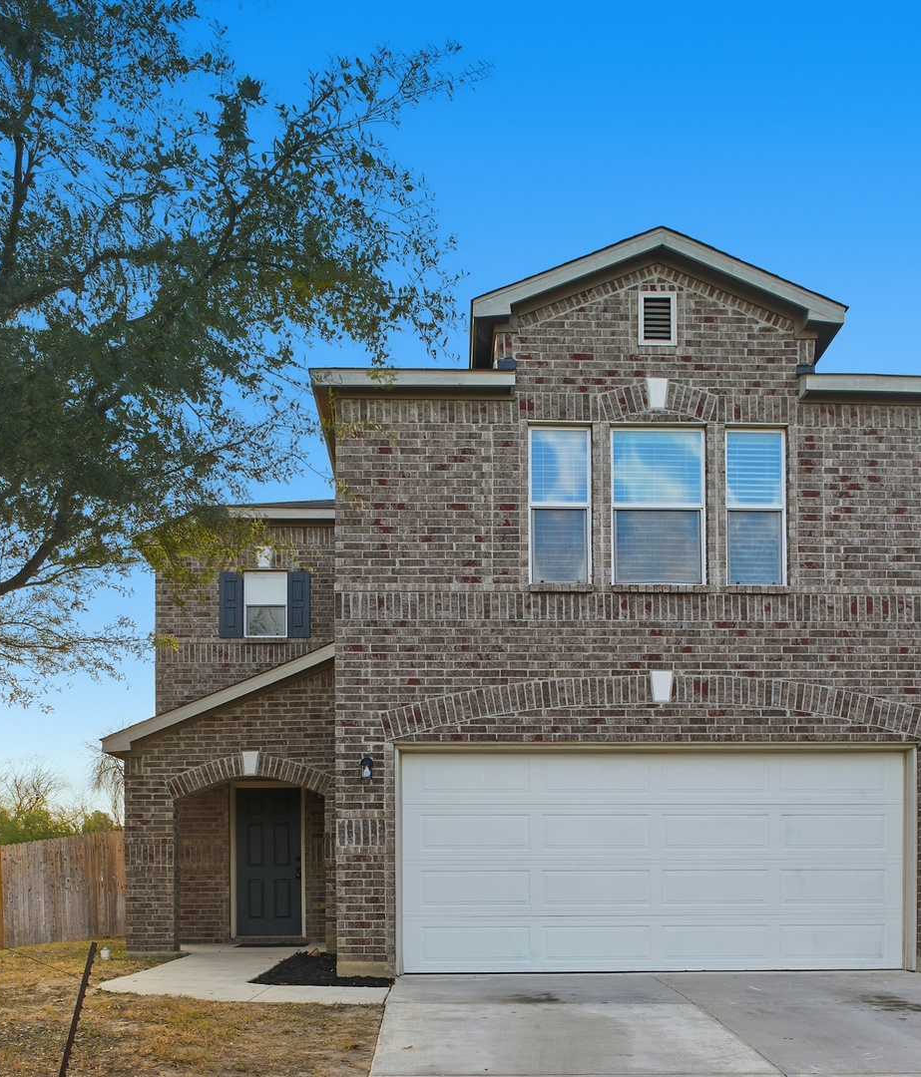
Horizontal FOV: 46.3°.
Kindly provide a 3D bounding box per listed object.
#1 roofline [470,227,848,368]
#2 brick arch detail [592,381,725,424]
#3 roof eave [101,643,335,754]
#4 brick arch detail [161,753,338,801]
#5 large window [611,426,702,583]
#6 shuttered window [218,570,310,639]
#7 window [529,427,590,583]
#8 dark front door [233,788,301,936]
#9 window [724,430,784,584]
[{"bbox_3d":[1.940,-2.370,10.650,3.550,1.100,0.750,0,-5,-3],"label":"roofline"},{"bbox_3d":[1.961,-1.345,10.630,1.320,0.420,0.130,0,-5,-3],"label":"brick arch detail"},{"bbox_3d":[-3.017,2.001,13.450,2.850,1.350,0.500,0,-5,-3],"label":"roof eave"},{"bbox_3d":[-2.686,3.014,13.650,2.150,0.620,0.220,0,-5,-3],"label":"brick arch detail"},{"bbox_3d":[1.947,-0.317,10.620,0.920,1.520,0.130,0,-5,-3],"label":"large window"},{"bbox_3d":[-2.796,0.941,15.300,1.310,0.970,0.120,0,-5,-3],"label":"shuttered window"},{"bbox_3d":[0.973,-0.322,10.580,0.600,1.520,0.130,0,-5,-3],"label":"window"},{"bbox_3d":[-2.697,4.530,15.050,0.960,2.070,0.120,0,-5,-3],"label":"dark front door"},{"bbox_3d":[2.915,-0.313,10.680,0.600,1.520,0.130,0,-5,-3],"label":"window"}]

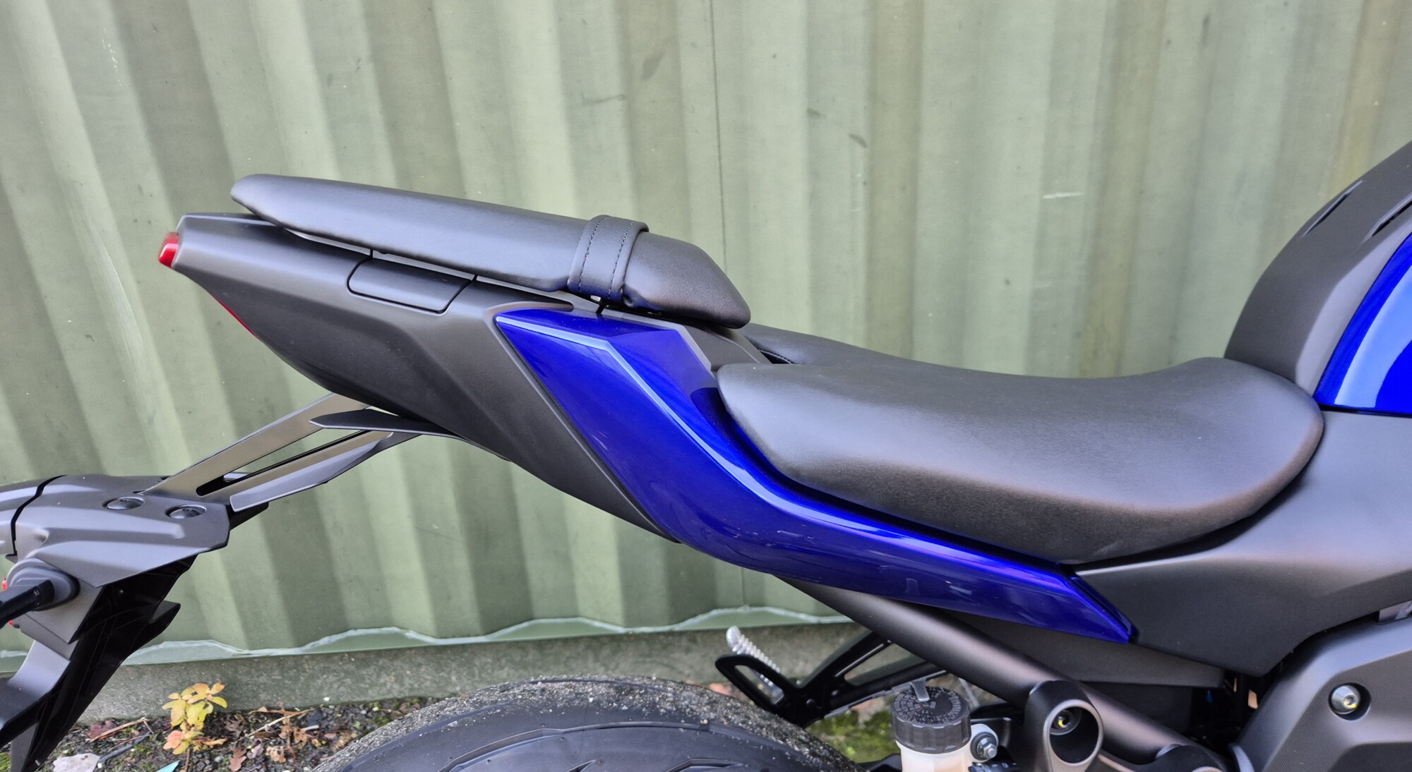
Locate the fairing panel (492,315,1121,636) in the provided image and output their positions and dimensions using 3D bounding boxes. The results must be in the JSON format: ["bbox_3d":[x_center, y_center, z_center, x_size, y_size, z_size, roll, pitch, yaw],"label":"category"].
[{"bbox_3d":[0.060,0.054,0.514,0.341,0.191,0.078,-3,9,0],"label":"fairing panel"}]

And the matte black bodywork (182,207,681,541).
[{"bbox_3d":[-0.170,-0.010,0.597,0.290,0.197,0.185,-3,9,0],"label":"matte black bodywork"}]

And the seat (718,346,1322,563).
[{"bbox_3d":[0.186,0.027,0.611,0.352,0.120,0.260,-3,9,0],"label":"seat"}]

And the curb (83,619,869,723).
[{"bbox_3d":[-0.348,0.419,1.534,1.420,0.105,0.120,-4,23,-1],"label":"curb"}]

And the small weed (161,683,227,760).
[{"bbox_3d":[-0.754,0.507,1.393,0.085,0.100,0.075,-4,23,-1],"label":"small weed"}]

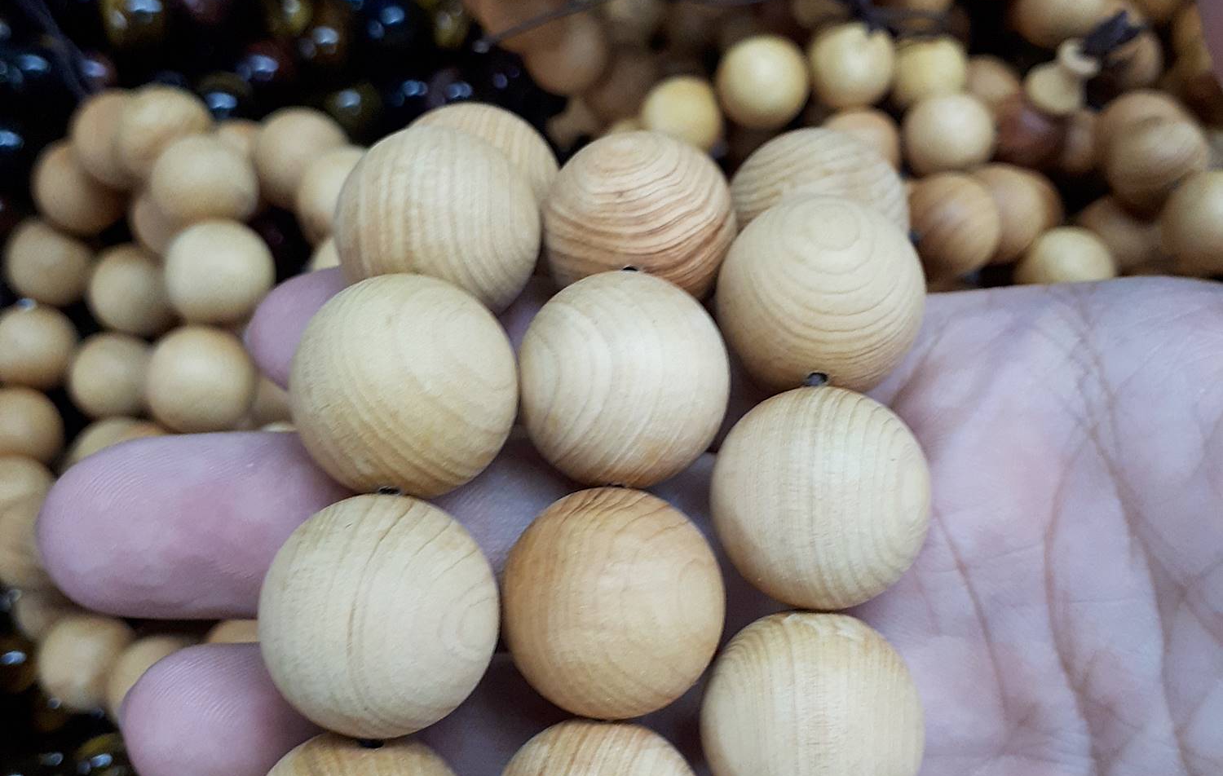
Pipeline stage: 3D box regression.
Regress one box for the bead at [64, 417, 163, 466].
[{"bbox_3d":[-0.085,0.013,0.217,0.016,0.016,0.016,0,63,0],"label":"bead"}]

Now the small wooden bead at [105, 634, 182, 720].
[{"bbox_3d":[-0.089,0.057,0.246,0.017,0.017,0.017,0,57,0],"label":"small wooden bead"}]

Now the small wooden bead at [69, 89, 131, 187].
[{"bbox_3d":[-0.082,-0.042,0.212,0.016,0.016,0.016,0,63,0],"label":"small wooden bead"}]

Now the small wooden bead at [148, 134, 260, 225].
[{"bbox_3d":[-0.067,-0.033,0.209,0.017,0.017,0.017,0,57,0],"label":"small wooden bead"}]

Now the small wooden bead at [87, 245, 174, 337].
[{"bbox_3d":[-0.085,-0.017,0.227,0.016,0.016,0.016,0,58,0],"label":"small wooden bead"}]

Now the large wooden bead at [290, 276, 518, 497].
[{"bbox_3d":[-0.018,0.000,0.114,0.020,0.020,0.020,0,63,0],"label":"large wooden bead"}]

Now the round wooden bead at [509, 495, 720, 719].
[{"bbox_3d":[0.000,0.019,0.114,0.020,0.020,0.020,0,63,0],"label":"round wooden bead"}]

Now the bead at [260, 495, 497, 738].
[{"bbox_3d":[-0.020,0.019,0.108,0.020,0.020,0.020,0,57,0],"label":"bead"}]

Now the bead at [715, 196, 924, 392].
[{"bbox_3d":[0.020,-0.009,0.124,0.020,0.020,0.020,0,58,0],"label":"bead"}]

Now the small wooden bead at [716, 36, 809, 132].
[{"bbox_3d":[0.028,-0.056,0.237,0.017,0.017,0.017,0,57,0],"label":"small wooden bead"}]

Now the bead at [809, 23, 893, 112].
[{"bbox_3d":[0.047,-0.063,0.249,0.017,0.017,0.017,0,57,0],"label":"bead"}]

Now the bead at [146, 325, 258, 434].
[{"bbox_3d":[-0.066,-0.001,0.205,0.017,0.017,0.017,0,57,0],"label":"bead"}]

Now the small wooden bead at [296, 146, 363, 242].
[{"bbox_3d":[-0.043,-0.031,0.207,0.016,0.016,0.016,0,58,0],"label":"small wooden bead"}]

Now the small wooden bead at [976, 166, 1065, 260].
[{"bbox_3d":[0.075,-0.032,0.236,0.017,0.017,0.017,0,57,0],"label":"small wooden bead"}]

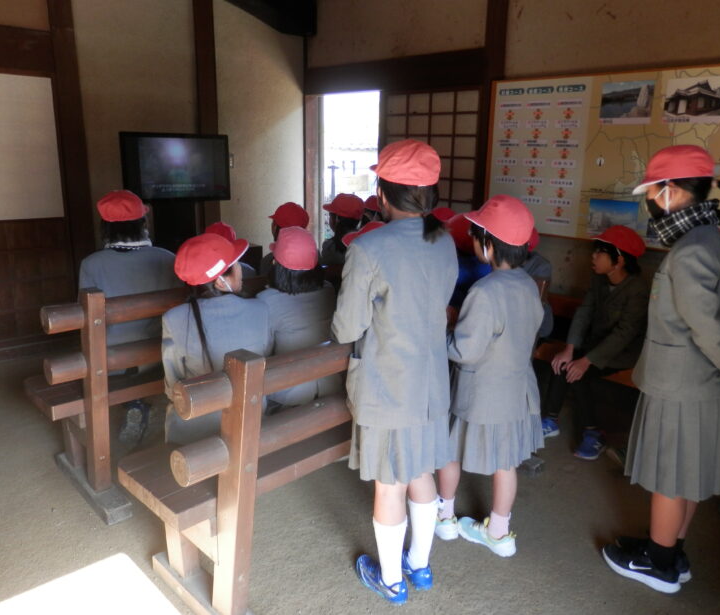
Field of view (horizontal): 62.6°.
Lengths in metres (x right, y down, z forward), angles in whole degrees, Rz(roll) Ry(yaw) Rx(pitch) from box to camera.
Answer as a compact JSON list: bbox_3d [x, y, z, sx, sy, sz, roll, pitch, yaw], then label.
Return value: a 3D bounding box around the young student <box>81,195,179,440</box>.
[{"bbox_3d":[-1.043,0.075,2.670,0.420,1.210,0.540,-8,18,-32],"label":"young student"}]

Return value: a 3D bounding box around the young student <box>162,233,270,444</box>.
[{"bbox_3d":[-0.566,0.291,2.157,0.400,1.130,0.600,-9,17,-34],"label":"young student"}]

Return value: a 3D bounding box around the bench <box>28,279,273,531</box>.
[{"bbox_3d":[-0.569,0.224,2.868,1.780,0.840,0.620,-12,20,-40],"label":"bench"}]

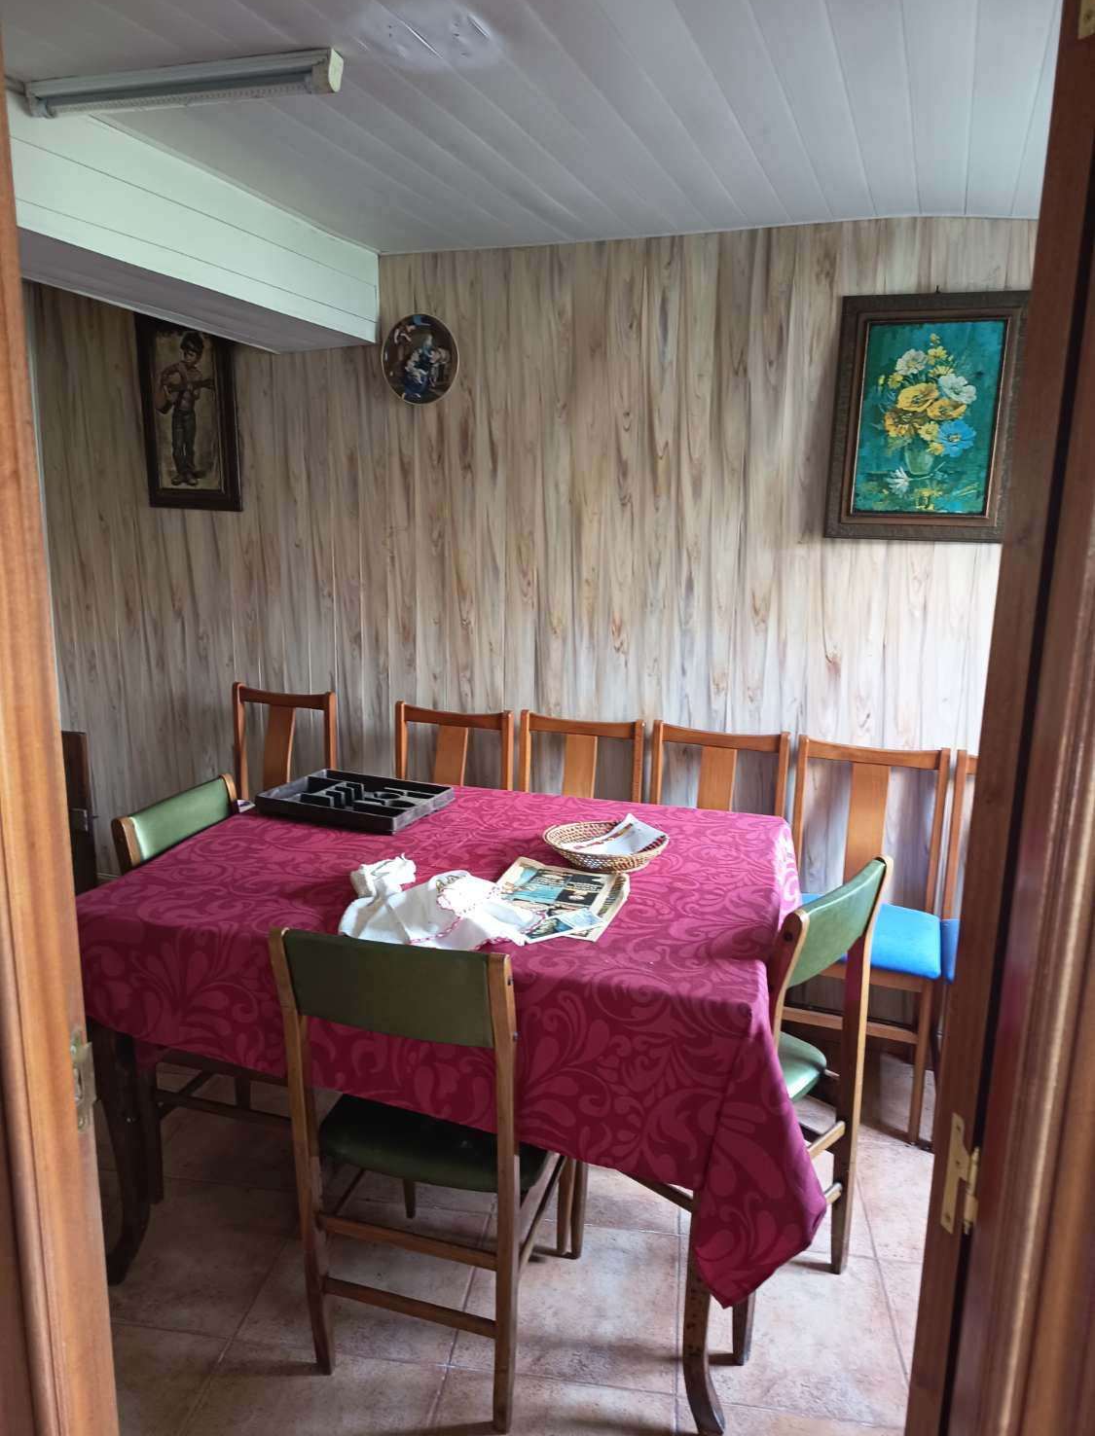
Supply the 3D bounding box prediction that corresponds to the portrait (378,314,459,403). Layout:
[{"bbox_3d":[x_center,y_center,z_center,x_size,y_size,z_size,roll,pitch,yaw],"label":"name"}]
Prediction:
[{"bbox_3d":[-0.362,-1.025,2.892,0.243,0.244,0.025,5,13,18],"label":"portrait"}]

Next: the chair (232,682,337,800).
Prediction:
[{"bbox_3d":[-0.929,0.396,3.236,0.395,0.925,0.430,5,12,20],"label":"chair"}]

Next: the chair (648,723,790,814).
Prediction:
[{"bbox_3d":[0.404,0.505,2.681,0.388,0.911,0.433,5,13,18],"label":"chair"}]

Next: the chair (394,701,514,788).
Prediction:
[{"bbox_3d":[-0.344,0.440,2.923,0.388,0.911,0.433,5,13,18],"label":"chair"}]

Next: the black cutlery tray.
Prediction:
[{"bbox_3d":[-0.471,0.204,2.504,0.390,0.042,0.290,6,12,24],"label":"black cutlery tray"}]

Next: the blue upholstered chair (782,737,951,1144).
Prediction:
[{"bbox_3d":[0.797,0.550,2.619,0.395,0.925,0.430,5,12,20],"label":"blue upholstered chair"}]

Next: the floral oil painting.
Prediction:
[{"bbox_3d":[0.941,-0.736,2.502,0.453,0.590,0.035,5,13,18],"label":"floral oil painting"}]

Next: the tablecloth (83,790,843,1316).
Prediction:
[{"bbox_3d":[-0.141,0.533,2.215,1.380,0.480,1.120,4,12,15],"label":"tablecloth"}]

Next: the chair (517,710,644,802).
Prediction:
[{"bbox_3d":[0.033,0.473,2.802,0.388,0.911,0.433,5,13,18],"label":"chair"}]

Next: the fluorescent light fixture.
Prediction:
[{"bbox_3d":[-0.628,-1.073,1.726,0.600,0.056,0.046,4,12,15],"label":"fluorescent light fixture"}]

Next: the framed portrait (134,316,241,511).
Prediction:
[{"bbox_3d":[-1.124,-0.964,3.176,0.354,0.604,0.030,5,13,18],"label":"framed portrait"}]

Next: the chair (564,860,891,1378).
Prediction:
[{"bbox_3d":[0.335,0.700,1.993,0.460,0.855,0.410,11,15,42],"label":"chair"}]

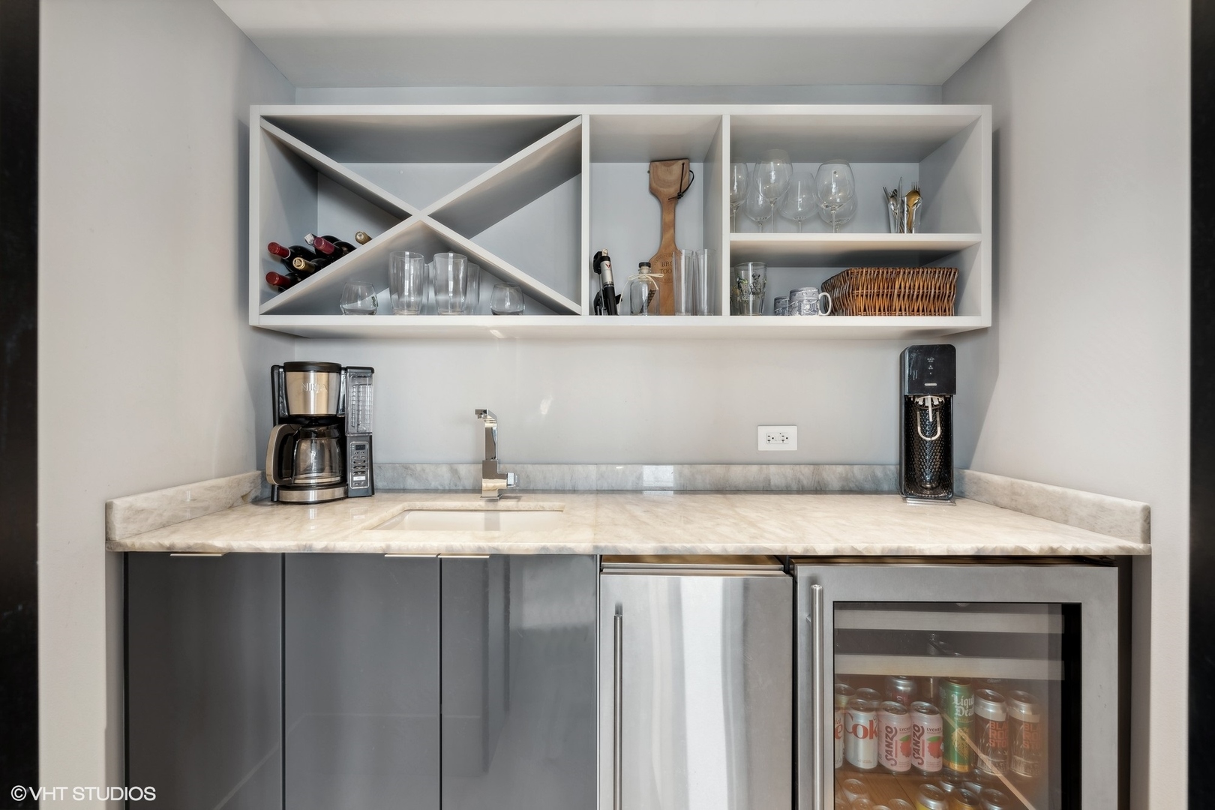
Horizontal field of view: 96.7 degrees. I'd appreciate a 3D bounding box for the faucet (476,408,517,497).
[{"bbox_3d":[-0.293,0.132,1.422,0.098,0.242,0.180,0,0,0],"label":"faucet"}]

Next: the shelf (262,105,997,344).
[{"bbox_3d":[0.032,-0.474,1.484,1.856,0.552,0.268,0,0,0],"label":"shelf"}]

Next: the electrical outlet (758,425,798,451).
[{"bbox_3d":[0.510,0.100,1.615,0.116,0.071,0.008,0,0,0],"label":"electrical outlet"}]

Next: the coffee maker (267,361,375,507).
[{"bbox_3d":[-0.772,0.071,1.481,0.246,0.364,0.203,0,0,-21],"label":"coffee maker"}]

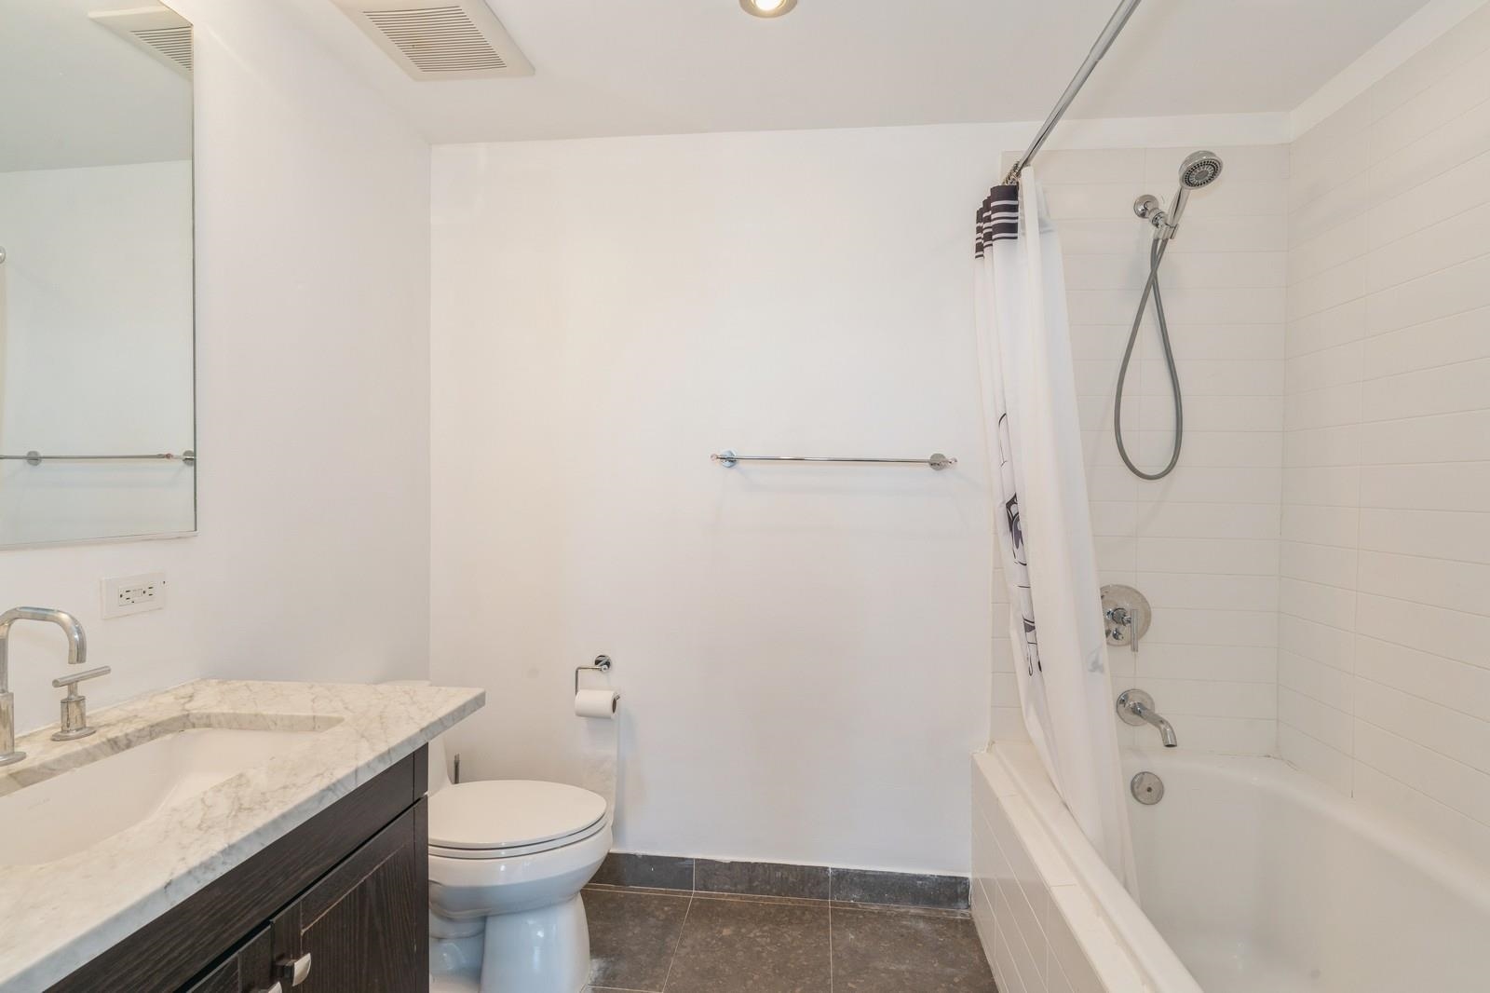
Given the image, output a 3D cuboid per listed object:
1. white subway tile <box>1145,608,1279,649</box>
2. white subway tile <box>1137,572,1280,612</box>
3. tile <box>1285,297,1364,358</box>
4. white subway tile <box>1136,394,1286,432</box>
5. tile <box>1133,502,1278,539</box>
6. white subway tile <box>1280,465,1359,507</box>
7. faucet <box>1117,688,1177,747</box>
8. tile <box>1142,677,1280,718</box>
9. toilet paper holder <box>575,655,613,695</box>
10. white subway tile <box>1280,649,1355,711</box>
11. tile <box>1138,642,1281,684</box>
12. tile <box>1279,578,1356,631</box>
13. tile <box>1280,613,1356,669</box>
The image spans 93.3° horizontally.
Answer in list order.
[{"bbox_3d":[1.320,0.375,2.014,0.382,0.100,0.010,1,1,6],"label":"white subway tile"},{"bbox_3d":[1.291,0.266,1.969,0.373,0.095,0.010,1,1,6],"label":"white subway tile"},{"bbox_3d":[1.509,-0.433,1.835,0.010,0.100,0.286,1,1,6],"label":"tile"},{"bbox_3d":[1.297,-0.231,1.961,0.373,0.095,0.010,1,1,6],"label":"white subway tile"},{"bbox_3d":[1.293,0.067,1.966,0.373,0.095,0.010,1,1,6],"label":"tile"},{"bbox_3d":[1.472,-0.027,1.799,0.010,0.095,0.277,1,1,6],"label":"white subway tile"},{"bbox_3d":[1.120,0.610,1.929,0.104,0.107,0.212,1,1,6],"label":"faucet"},{"bbox_3d":[1.317,0.578,2.018,0.382,0.100,0.010,1,1,6],"label":"tile"},{"bbox_3d":[-0.436,0.547,2.117,0.140,0.121,0.066,1,1,6],"label":"toilet paper holder"},{"bbox_3d":[1.466,0.469,1.808,0.010,0.095,0.277,1,1,6],"label":"white subway tile"},{"bbox_3d":[1.319,0.477,2.016,0.382,0.100,0.010,1,1,6],"label":"tile"},{"bbox_3d":[1.500,0.278,1.847,0.010,0.100,0.286,1,1,6],"label":"tile"},{"bbox_3d":[1.467,0.370,1.806,0.010,0.095,0.277,1,1,6],"label":"tile"}]

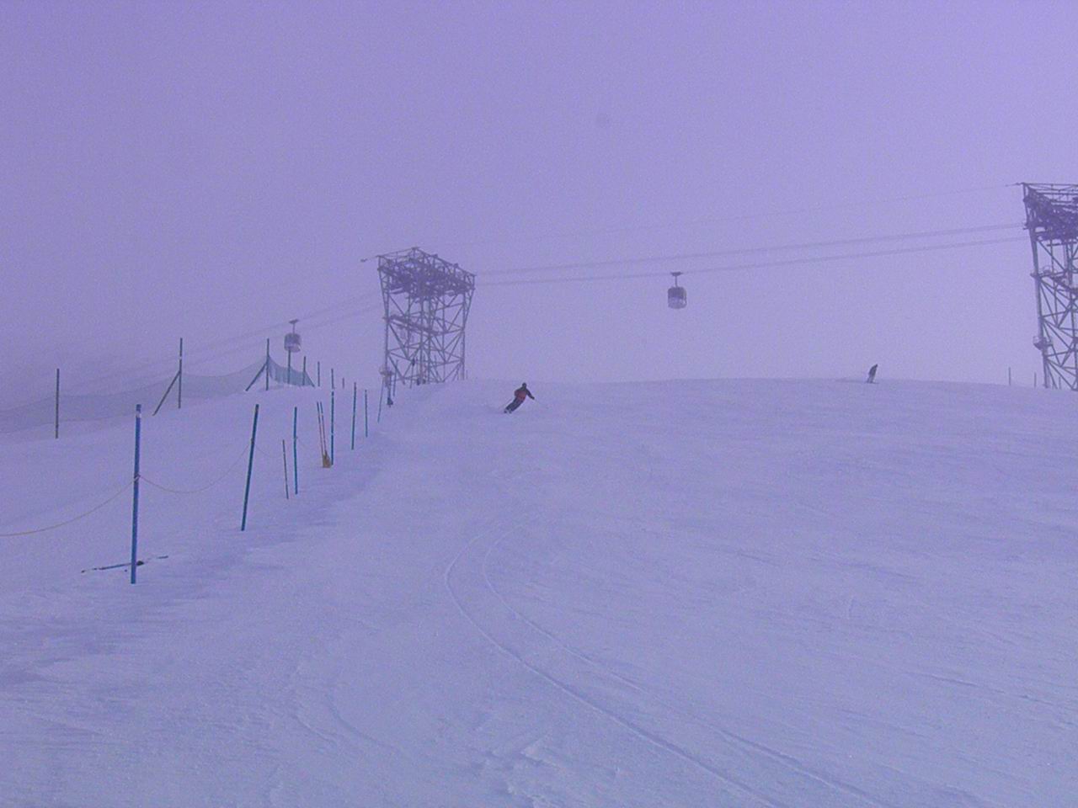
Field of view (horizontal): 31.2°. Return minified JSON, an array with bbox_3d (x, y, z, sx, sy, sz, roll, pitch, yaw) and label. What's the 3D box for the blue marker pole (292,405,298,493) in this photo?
[{"bbox_3d":[-4.823,0.932,38.362,0.042,1.780,0.042,-3,-16,-1],"label":"blue marker pole"}]

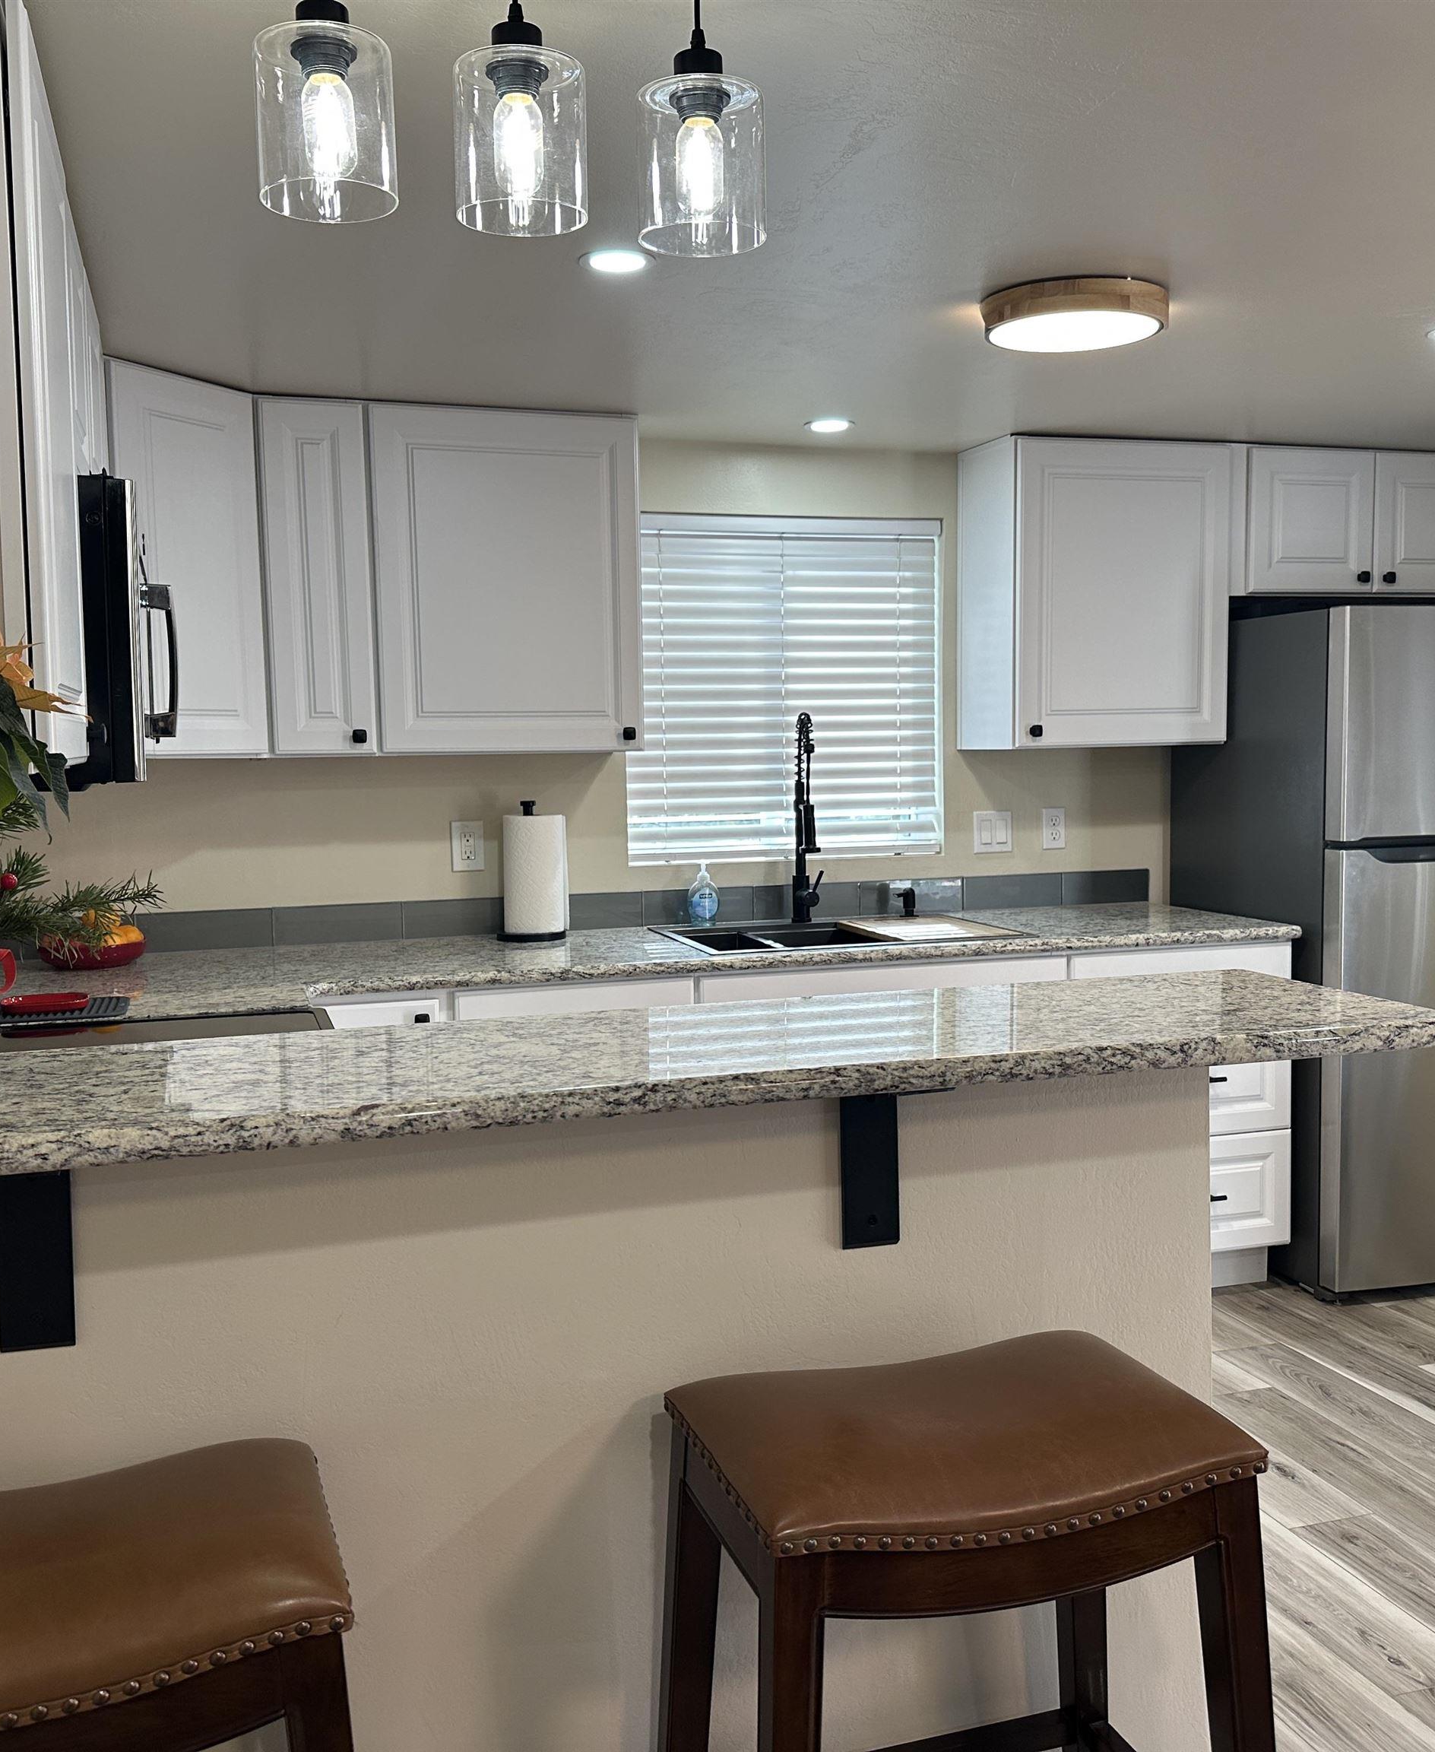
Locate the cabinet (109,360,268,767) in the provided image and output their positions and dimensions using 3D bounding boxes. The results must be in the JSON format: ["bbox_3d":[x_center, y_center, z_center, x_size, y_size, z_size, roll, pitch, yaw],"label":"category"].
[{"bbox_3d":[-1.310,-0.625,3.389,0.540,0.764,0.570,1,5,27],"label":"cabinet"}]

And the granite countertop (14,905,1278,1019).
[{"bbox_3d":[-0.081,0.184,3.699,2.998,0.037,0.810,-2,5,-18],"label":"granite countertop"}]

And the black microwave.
[{"bbox_3d":[-1.044,-0.340,2.412,0.422,0.404,0.757,-2,5,-18],"label":"black microwave"}]

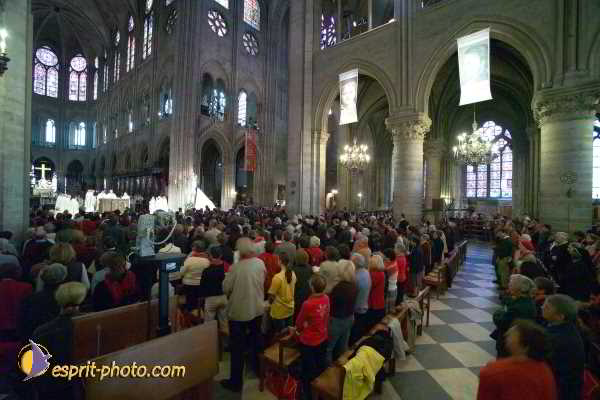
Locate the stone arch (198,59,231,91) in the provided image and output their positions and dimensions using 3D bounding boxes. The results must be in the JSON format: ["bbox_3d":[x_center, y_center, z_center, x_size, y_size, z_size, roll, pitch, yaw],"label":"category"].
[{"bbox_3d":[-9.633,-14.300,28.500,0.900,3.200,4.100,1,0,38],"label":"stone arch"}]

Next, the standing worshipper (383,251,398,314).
[{"bbox_3d":[1.460,1.510,4.100,0.300,1.530,0.460,1,0,39],"label":"standing worshipper"}]

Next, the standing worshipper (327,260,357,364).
[{"bbox_3d":[0.490,1.460,2.920,0.310,1.560,0.460,1,0,39],"label":"standing worshipper"}]

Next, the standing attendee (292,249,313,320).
[{"bbox_3d":[0.032,1.431,3.400,0.440,1.530,0.340,1,0,-44],"label":"standing attendee"}]

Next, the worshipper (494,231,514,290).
[{"bbox_3d":[5.406,1.538,6.652,0.350,1.560,0.500,1,0,36],"label":"worshipper"}]

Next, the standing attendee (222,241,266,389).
[{"bbox_3d":[-0.661,1.318,2.880,0.490,1.750,0.350,1,0,-40],"label":"standing attendee"}]

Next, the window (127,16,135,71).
[{"bbox_3d":[-23.300,-21.400,34.300,2.600,7.000,0.300,1,0,38],"label":"window"}]

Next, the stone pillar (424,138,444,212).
[{"bbox_3d":[8.880,-0.830,16.500,1.150,6.400,1.150,1,0,38],"label":"stone pillar"}]

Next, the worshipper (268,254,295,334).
[{"bbox_3d":[-0.251,1.463,3.302,0.330,1.540,0.430,1,0,44],"label":"worshipper"}]

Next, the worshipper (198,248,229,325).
[{"bbox_3d":[-1.184,1.424,3.402,0.360,1.610,0.480,1,0,44],"label":"worshipper"}]

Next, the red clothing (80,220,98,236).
[{"bbox_3d":[-7.070,1.000,8.400,0.300,0.620,0.500,1,0,39],"label":"red clothing"}]

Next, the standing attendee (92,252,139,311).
[{"bbox_3d":[-2.223,1.389,3.000,0.500,1.530,0.360,1,0,-44],"label":"standing attendee"}]

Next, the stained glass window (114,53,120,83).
[{"bbox_3d":[-28.470,-20.670,39.000,2.800,4.500,0.300,1,0,38],"label":"stained glass window"}]

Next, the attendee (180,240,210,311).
[{"bbox_3d":[-1.577,1.390,3.750,0.340,1.550,0.440,1,0,44],"label":"attendee"}]

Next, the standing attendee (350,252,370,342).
[{"bbox_3d":[0.770,1.465,3.180,0.290,1.590,0.440,1,0,39],"label":"standing attendee"}]

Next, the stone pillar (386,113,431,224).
[{"bbox_3d":[5.296,-1.057,12.350,1.750,6.581,1.750,1,0,38],"label":"stone pillar"}]

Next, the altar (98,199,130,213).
[{"bbox_3d":[-14.300,0.450,19.300,1.100,1.050,1.900,1,0,39],"label":"altar"}]

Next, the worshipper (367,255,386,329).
[{"bbox_3d":[1.025,1.502,3.352,0.340,1.530,0.460,1,0,42],"label":"worshipper"}]

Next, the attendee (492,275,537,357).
[{"bbox_3d":[2.010,1.480,2.350,0.340,1.600,0.480,1,0,39],"label":"attendee"}]

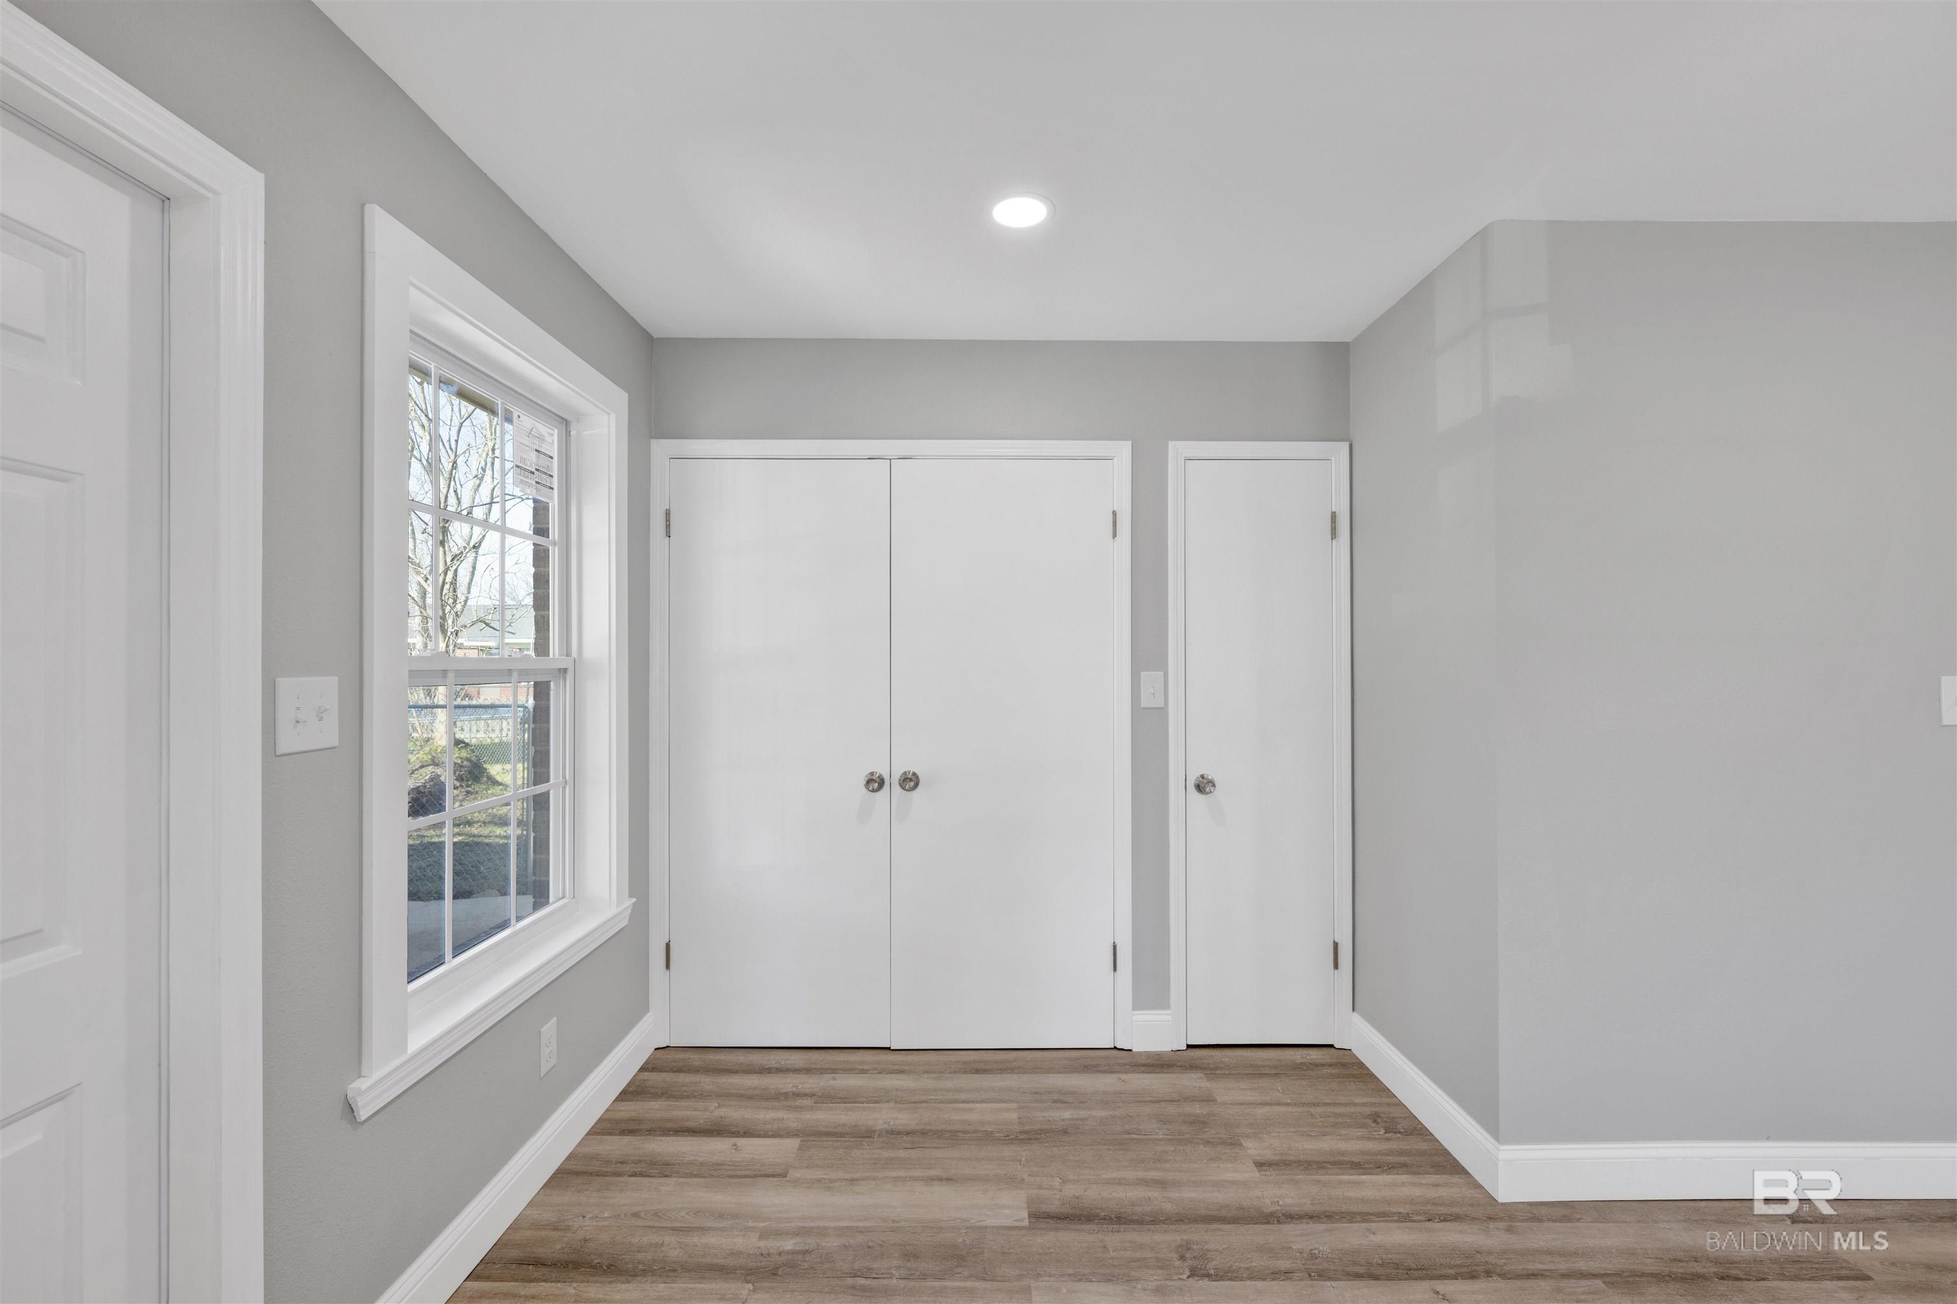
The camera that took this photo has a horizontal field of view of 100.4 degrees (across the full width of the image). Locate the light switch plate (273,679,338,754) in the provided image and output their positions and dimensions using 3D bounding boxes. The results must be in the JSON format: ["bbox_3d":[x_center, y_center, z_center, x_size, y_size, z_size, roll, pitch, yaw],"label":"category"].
[{"bbox_3d":[-1.114,0.102,1.360,0.016,0.124,0.128,0,0,0],"label":"light switch plate"}]

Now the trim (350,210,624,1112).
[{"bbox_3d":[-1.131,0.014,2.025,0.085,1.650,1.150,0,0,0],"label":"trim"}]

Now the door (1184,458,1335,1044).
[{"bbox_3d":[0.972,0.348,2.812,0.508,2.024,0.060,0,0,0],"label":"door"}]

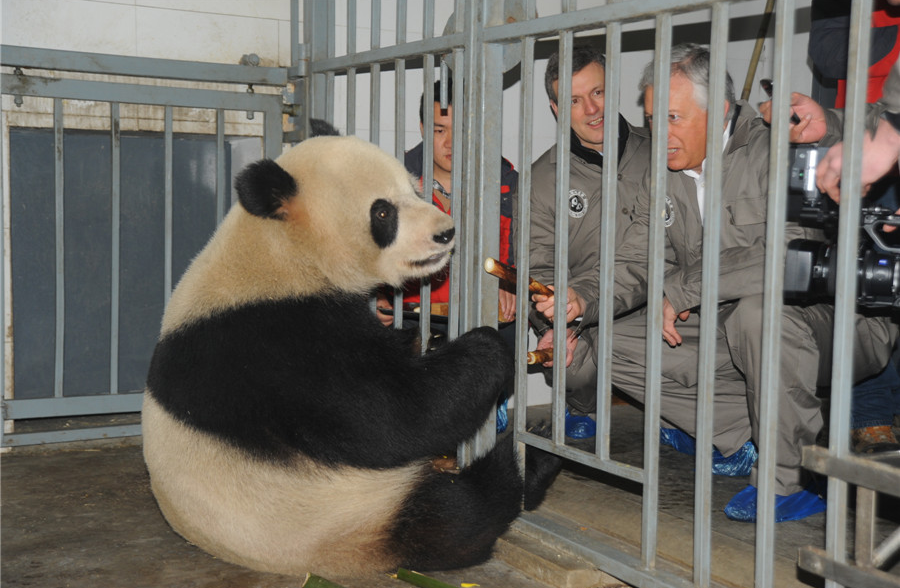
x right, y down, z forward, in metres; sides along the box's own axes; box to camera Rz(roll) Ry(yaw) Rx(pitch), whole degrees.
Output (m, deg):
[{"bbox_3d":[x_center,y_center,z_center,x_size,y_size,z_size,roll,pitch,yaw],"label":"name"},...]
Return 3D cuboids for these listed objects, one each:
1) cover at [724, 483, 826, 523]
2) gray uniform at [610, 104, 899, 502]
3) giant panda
[{"bbox_3d":[0.683,0.413,2.566,0.275,0.090,0.120,-1,6,-29],"label":"cover"},{"bbox_3d":[0.679,0.014,2.713,0.630,0.790,0.530,-3,6,-38],"label":"gray uniform"},{"bbox_3d":[-0.201,0.067,2.515,0.870,0.830,0.670,1,5,-5],"label":"giant panda"}]

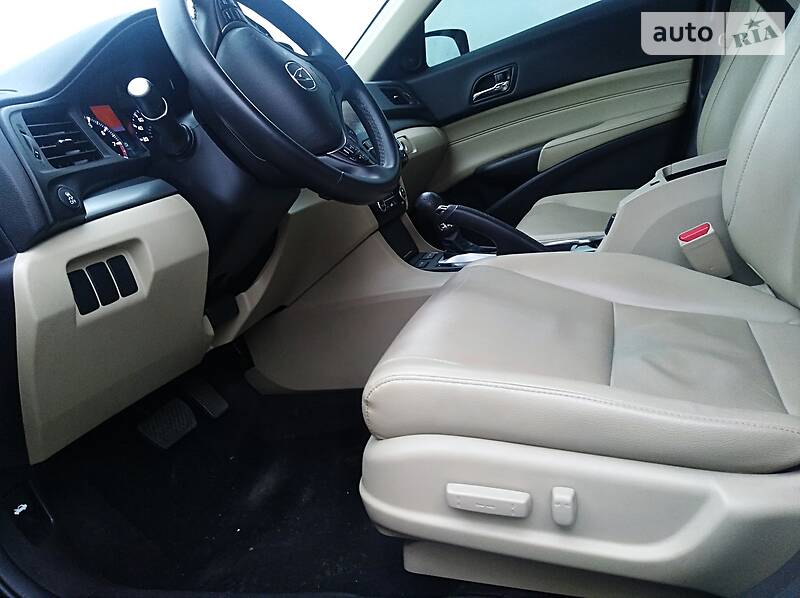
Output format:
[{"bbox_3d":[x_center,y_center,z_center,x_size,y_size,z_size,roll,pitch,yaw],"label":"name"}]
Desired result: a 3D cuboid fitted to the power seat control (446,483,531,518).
[{"bbox_3d":[0.080,0.181,0.540,0.074,0.018,0.015,0,19,23],"label":"power seat control"}]

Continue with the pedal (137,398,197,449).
[{"bbox_3d":[-0.419,0.224,1.080,0.020,0.062,0.102,-47,-3,29],"label":"pedal"}]

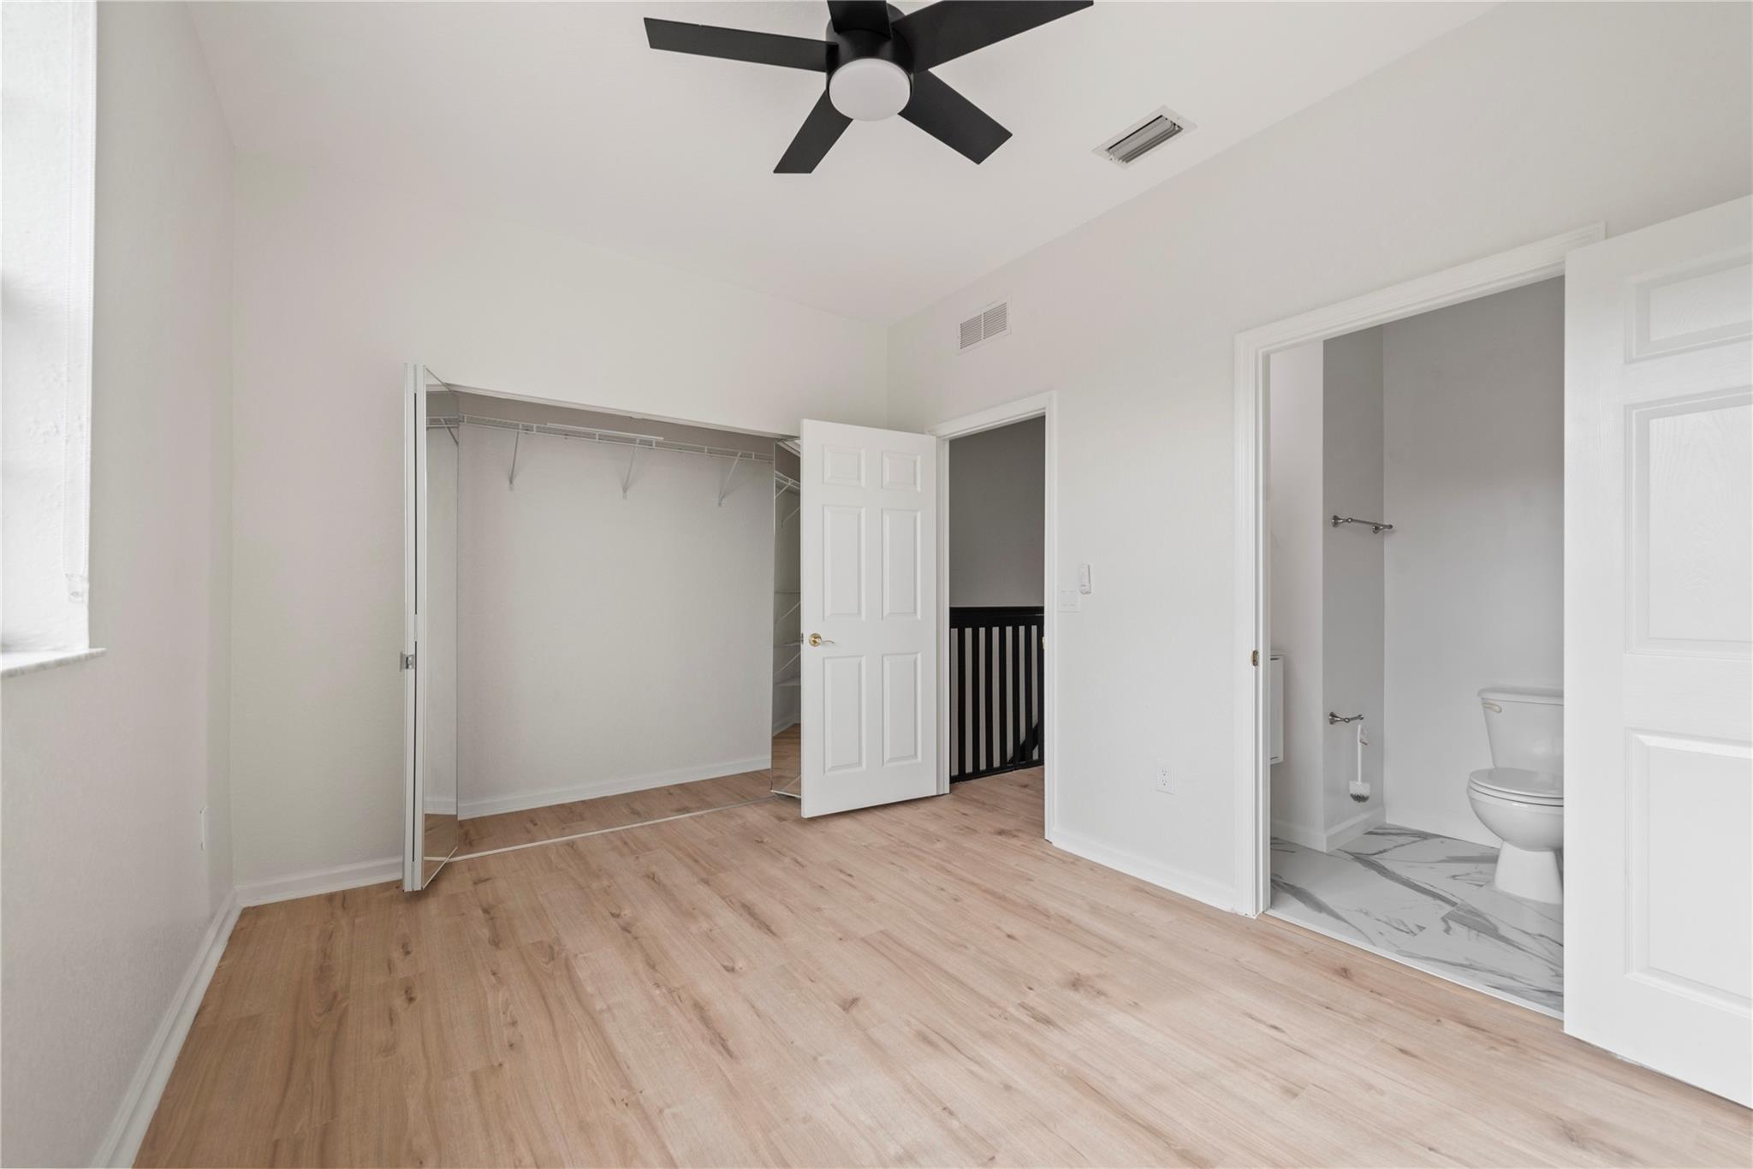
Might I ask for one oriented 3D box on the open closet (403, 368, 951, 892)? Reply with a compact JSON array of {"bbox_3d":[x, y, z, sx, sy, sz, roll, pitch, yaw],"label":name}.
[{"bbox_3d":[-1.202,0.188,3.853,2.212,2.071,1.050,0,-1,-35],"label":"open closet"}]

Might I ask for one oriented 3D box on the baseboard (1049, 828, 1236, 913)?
[{"bbox_3d":[1.067,1.162,3.049,0.020,0.093,0.864,0,-1,-35],"label":"baseboard"}]

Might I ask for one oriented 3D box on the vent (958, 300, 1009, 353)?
[{"bbox_3d":[0.552,-1.333,3.789,0.023,0.182,0.394,0,-1,-35],"label":"vent"}]

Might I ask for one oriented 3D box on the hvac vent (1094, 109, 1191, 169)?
[{"bbox_3d":[0.969,-1.605,2.651,0.199,0.023,0.308,0,-1,-35],"label":"hvac vent"}]

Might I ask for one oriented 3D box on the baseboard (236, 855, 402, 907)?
[{"bbox_3d":[-2.148,1.159,2.856,0.520,0.091,0.020,0,-1,-35],"label":"baseboard"}]

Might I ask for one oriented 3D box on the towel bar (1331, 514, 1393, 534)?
[{"bbox_3d":[2.314,-0.284,3.462,0.485,0.061,0.079,0,-1,-35],"label":"towel bar"}]

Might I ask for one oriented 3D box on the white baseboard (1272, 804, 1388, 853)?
[{"bbox_3d":[2.241,1.172,3.603,0.727,0.093,0.247,0,-1,-35],"label":"white baseboard"}]

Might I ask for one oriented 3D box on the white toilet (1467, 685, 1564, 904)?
[{"bbox_3d":[2.688,0.834,2.957,0.712,0.745,0.495,0,-1,-35],"label":"white toilet"}]

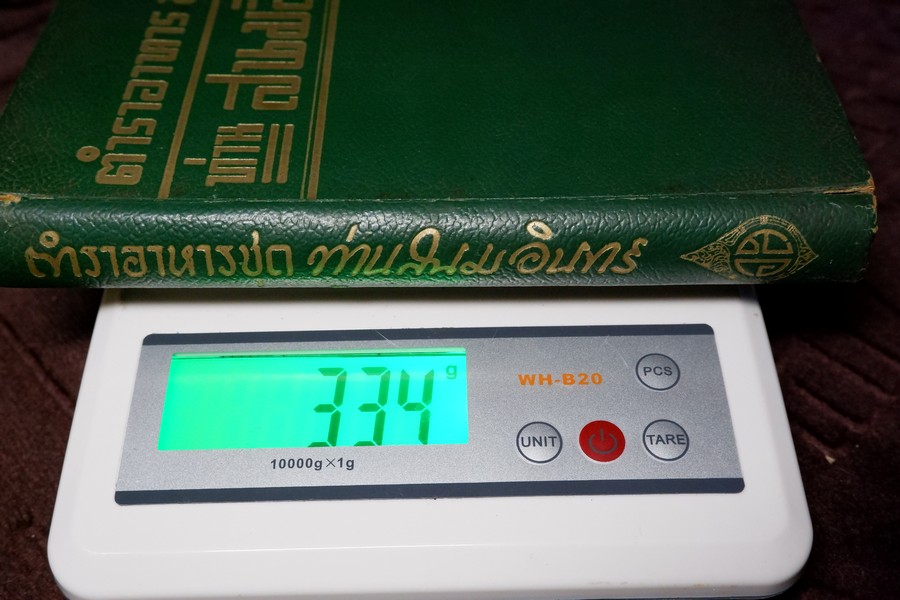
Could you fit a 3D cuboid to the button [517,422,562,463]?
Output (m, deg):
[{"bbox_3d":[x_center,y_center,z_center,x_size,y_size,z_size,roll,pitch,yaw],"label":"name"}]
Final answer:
[{"bbox_3d":[0.020,0.031,0.223,0.010,0.003,0.010,-1,55,0],"label":"button"}]

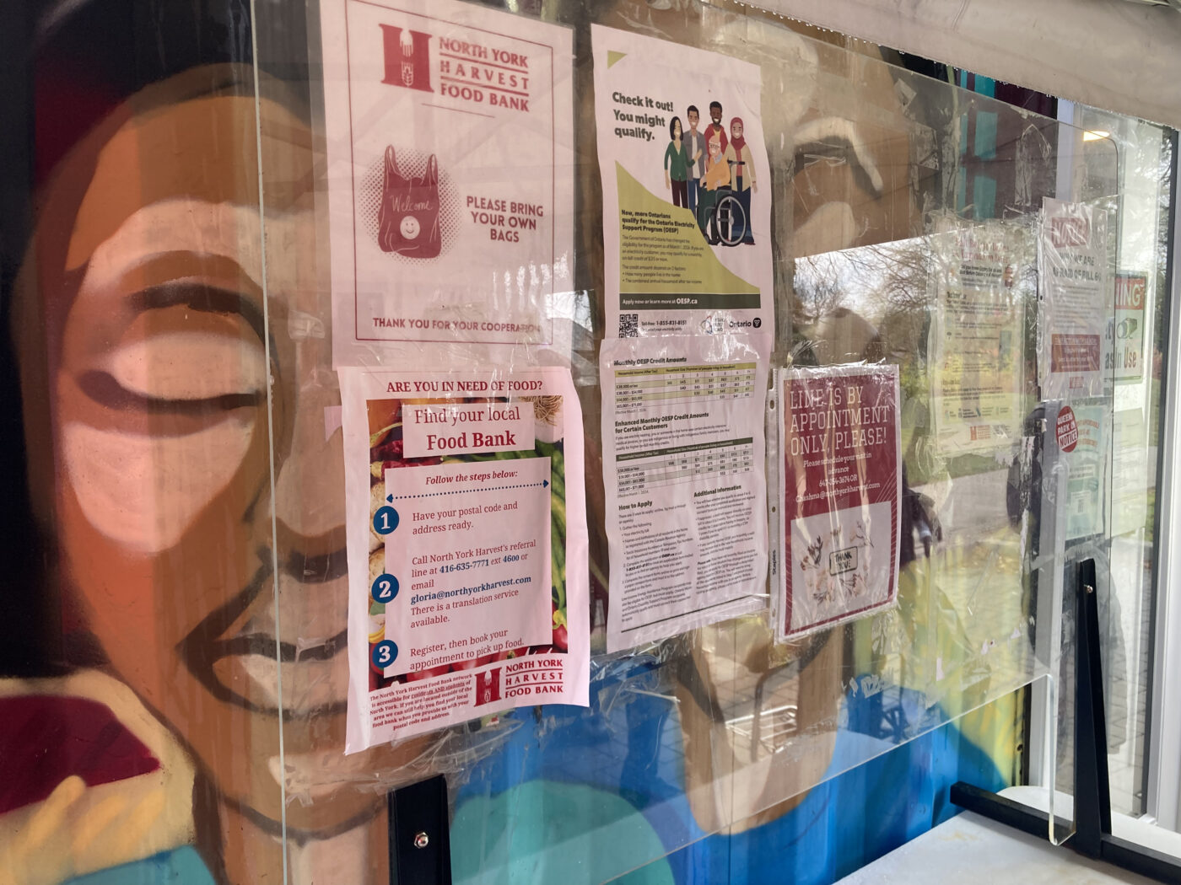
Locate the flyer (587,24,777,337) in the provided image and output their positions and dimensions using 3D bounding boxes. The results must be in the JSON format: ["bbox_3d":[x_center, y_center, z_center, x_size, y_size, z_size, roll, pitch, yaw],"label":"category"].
[{"bbox_3d":[0.090,-0.218,0.876,0.216,0.279,0.010,-6,7,-39],"label":"flyer"}]

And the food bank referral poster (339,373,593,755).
[{"bbox_3d":[-0.089,0.083,0.744,0.216,0.279,0.020,-4,6,-40],"label":"food bank referral poster"}]

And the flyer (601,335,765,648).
[{"bbox_3d":[0.099,0.041,0.903,0.216,0.279,0.010,-6,7,-39],"label":"flyer"}]

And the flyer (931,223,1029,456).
[{"bbox_3d":[0.504,-0.132,1.226,0.226,0.282,0.010,-5,7,-39],"label":"flyer"}]

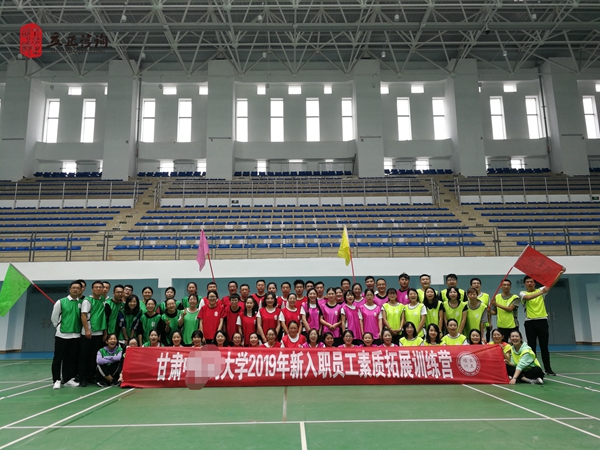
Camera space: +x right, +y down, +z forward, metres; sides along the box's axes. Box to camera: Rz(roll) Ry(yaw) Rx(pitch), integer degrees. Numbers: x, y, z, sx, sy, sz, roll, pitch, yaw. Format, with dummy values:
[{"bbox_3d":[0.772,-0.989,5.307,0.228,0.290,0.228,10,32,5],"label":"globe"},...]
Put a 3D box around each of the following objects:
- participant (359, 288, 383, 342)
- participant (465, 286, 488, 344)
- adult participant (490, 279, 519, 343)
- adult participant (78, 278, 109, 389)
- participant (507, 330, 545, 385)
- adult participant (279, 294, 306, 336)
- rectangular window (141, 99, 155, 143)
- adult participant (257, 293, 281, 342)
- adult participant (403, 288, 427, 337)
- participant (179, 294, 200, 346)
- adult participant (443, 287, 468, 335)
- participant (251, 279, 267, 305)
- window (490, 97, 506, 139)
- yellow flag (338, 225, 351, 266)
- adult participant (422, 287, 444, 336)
[{"bbox_3d":[1.280,1.936,8.406,0.460,1.568,0.300,-1,-11,4],"label":"participant"},{"bbox_3d":[3.281,1.964,8.640,0.450,1.591,0.300,-3,-12,11],"label":"participant"},{"bbox_3d":[3.731,1.842,8.471,0.560,1.700,0.380,-6,-12,23],"label":"adult participant"},{"bbox_3d":[-3.508,1.825,7.936,0.480,1.745,0.320,6,-13,-30],"label":"adult participant"},{"bbox_3d":[3.653,2.133,7.596,0.630,0.790,0.600,-8,-13,33],"label":"participant"},{"bbox_3d":[-0.131,2.028,8.617,0.500,1.539,0.300,0,-12,-1],"label":"adult participant"},{"bbox_3d":[-9.889,-6.811,30.528,0.895,3.071,0.200,0,-12,-1],"label":"rectangular window"},{"bbox_3d":[-0.560,1.968,8.317,0.460,1.513,0.300,0,-11,-2],"label":"adult participant"},{"bbox_3d":[2.089,1.933,8.420,0.460,1.559,0.300,-2,-11,6],"label":"adult participant"},{"bbox_3d":[-1.960,1.989,8.390,0.460,1.520,0.320,1,-11,-8],"label":"participant"},{"bbox_3d":[2.930,1.964,8.684,0.460,1.617,0.300,-2,-12,7],"label":"adult participant"},{"bbox_3d":[-0.736,1.934,8.831,0.480,1.770,0.290,0,-11,-3],"label":"participant"},{"bbox_3d":[12.874,-6.940,30.428,0.840,3.004,0.200,0,-11,-1],"label":"window"},{"bbox_3d":[0.892,0.411,9.376,0.260,0.840,0.200,0,-12,-1],"label":"yellow flag"},{"bbox_3d":[2.427,1.923,8.428,0.460,1.574,0.300,-2,-11,7],"label":"adult participant"}]

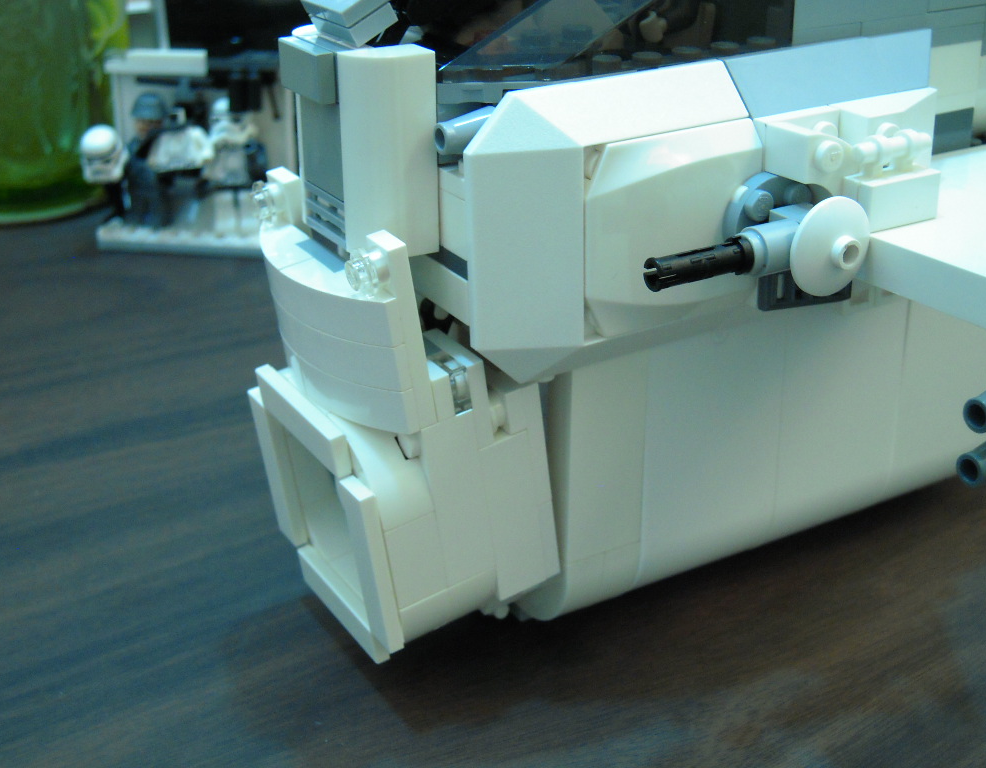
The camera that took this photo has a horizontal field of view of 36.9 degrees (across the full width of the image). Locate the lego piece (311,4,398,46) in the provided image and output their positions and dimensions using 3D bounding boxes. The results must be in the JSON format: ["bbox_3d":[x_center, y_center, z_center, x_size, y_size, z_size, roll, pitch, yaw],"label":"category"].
[{"bbox_3d":[-0.022,-0.059,0.237,0.008,0.003,0.015,-37,36,-13],"label":"lego piece"}]

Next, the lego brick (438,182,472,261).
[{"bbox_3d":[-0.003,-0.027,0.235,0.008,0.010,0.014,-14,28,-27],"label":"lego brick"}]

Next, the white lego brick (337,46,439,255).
[{"bbox_3d":[-0.016,-0.036,0.231,0.013,0.032,0.008,-14,28,-27],"label":"white lego brick"}]

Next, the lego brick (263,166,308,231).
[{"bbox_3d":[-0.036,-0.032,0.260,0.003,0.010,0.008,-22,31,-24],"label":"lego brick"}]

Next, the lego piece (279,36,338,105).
[{"bbox_3d":[-0.029,-0.049,0.232,0.003,0.008,0.016,-14,28,-27],"label":"lego piece"}]

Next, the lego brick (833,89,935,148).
[{"bbox_3d":[0.068,-0.043,0.249,0.023,0.008,0.010,-14,28,-27],"label":"lego brick"}]

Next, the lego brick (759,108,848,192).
[{"bbox_3d":[0.051,-0.038,0.239,0.015,0.009,0.013,-14,28,-27],"label":"lego brick"}]

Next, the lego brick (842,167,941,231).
[{"bbox_3d":[0.069,-0.032,0.256,0.016,0.008,0.007,-14,28,-27],"label":"lego brick"}]

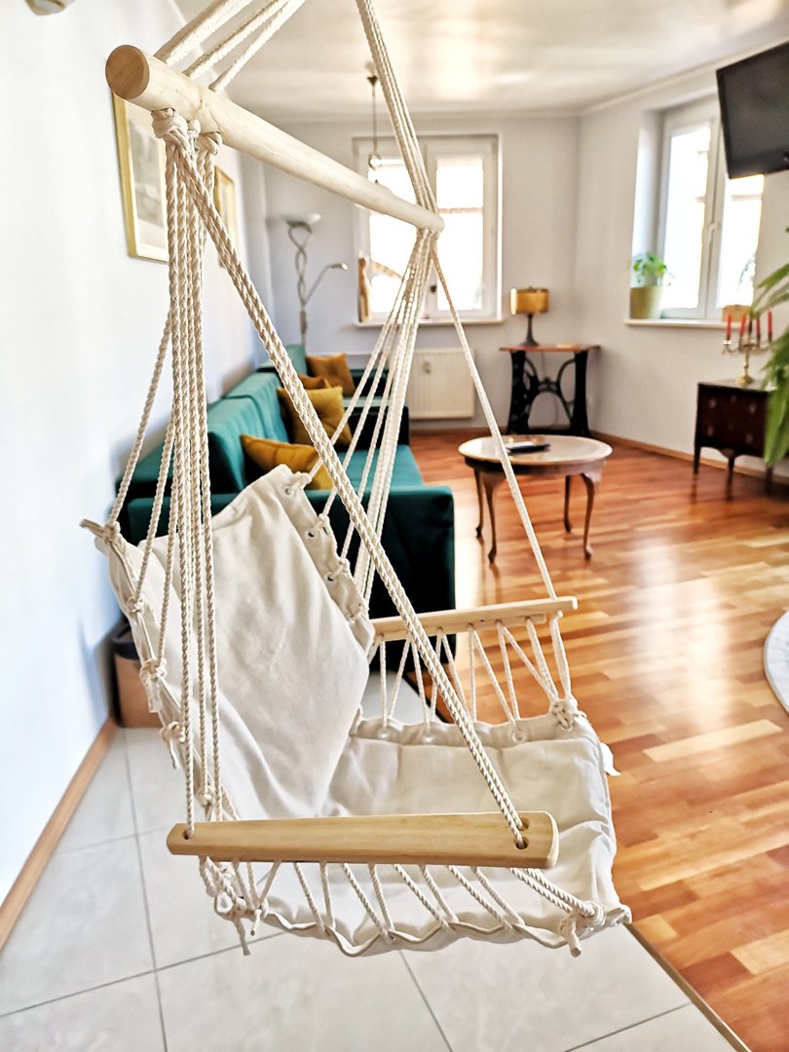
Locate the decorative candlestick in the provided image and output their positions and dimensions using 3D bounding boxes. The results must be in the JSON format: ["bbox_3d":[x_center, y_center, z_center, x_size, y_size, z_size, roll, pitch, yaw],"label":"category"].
[{"bbox_3d":[2.191,-1.117,5.128,0.312,0.444,0.292,4,17,19],"label":"decorative candlestick"}]

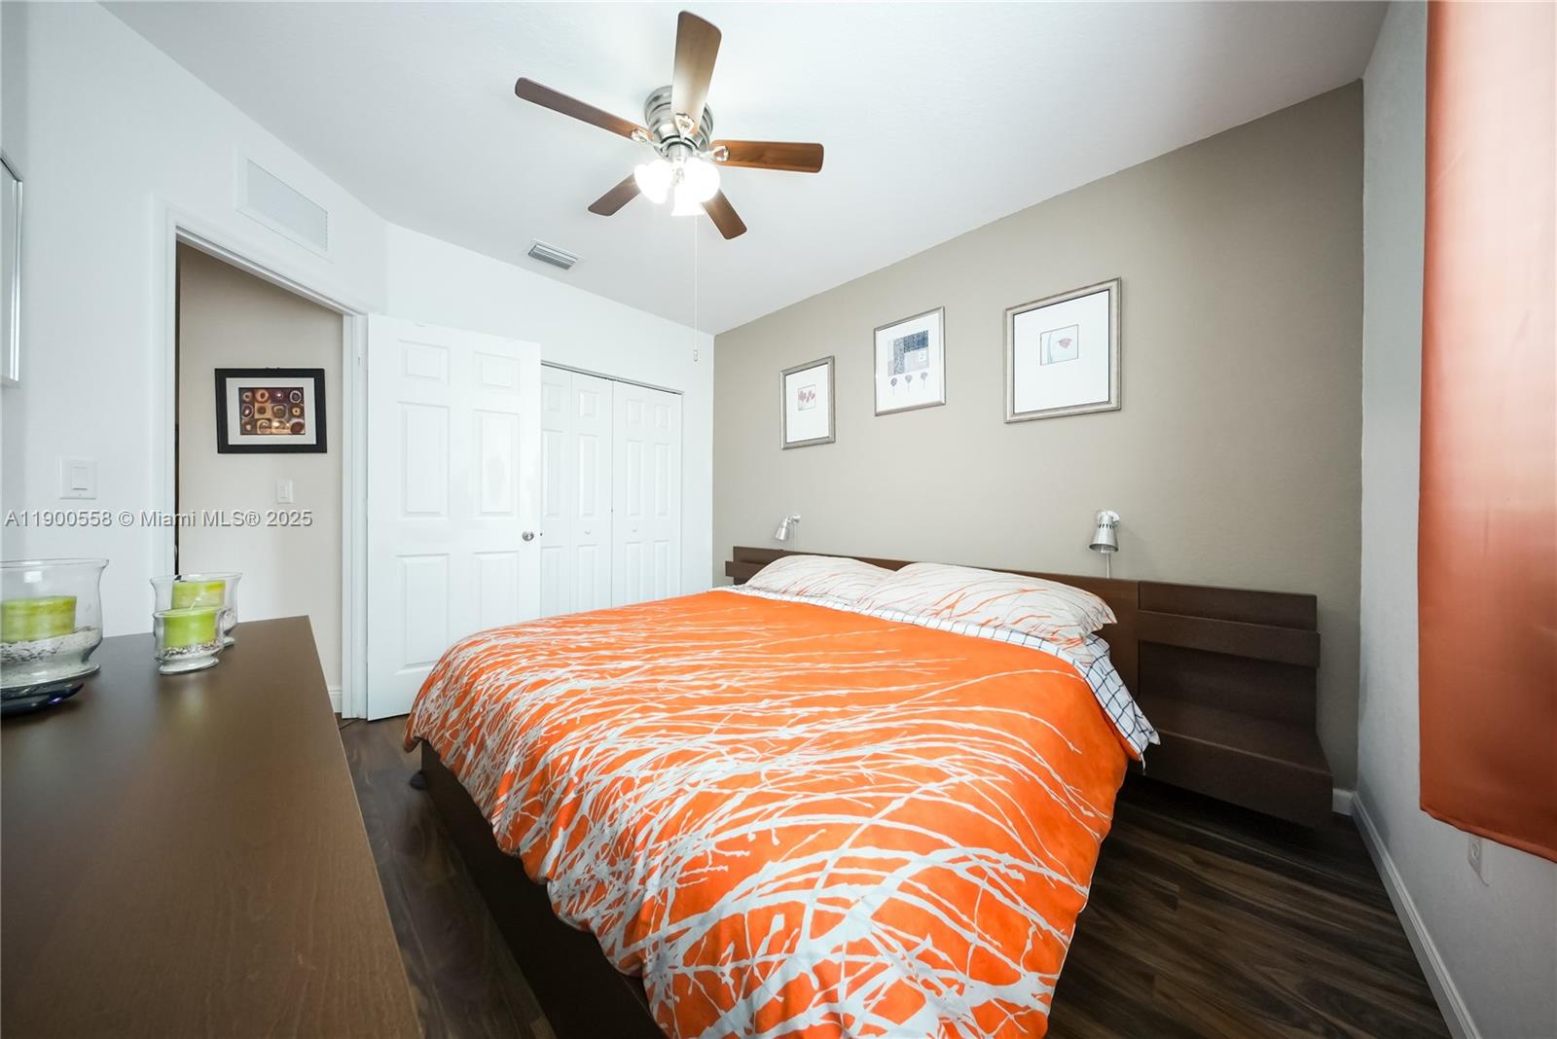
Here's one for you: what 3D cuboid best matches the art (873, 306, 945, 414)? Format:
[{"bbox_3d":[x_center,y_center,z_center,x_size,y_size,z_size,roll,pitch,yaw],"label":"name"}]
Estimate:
[{"bbox_3d":[0.776,-0.929,2.587,0.440,0.552,0.025,1,0,40],"label":"art"}]

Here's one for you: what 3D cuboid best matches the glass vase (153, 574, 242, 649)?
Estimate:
[{"bbox_3d":[-1.200,0.185,0.896,0.115,0.133,0.115,0,0,0],"label":"glass vase"}]

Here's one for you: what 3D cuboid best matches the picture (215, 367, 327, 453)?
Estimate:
[{"bbox_3d":[-2.633,-0.562,2.250,0.562,0.437,0.025,0,0,-1],"label":"picture"}]

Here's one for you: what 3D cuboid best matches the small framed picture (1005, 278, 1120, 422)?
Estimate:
[{"bbox_3d":[1.357,-0.788,2.092,0.465,0.588,0.028,1,0,40],"label":"small framed picture"}]

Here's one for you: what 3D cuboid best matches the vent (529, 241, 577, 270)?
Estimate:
[{"bbox_3d":[-1.346,-1.562,2.575,0.165,0.020,0.250,1,0,45],"label":"vent"}]

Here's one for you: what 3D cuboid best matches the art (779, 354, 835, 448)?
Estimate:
[{"bbox_3d":[0.202,-0.812,3.075,0.465,0.582,0.028,1,0,40],"label":"art"}]

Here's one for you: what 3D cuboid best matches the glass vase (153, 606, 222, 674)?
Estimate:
[{"bbox_3d":[-0.995,0.205,0.732,0.071,0.097,0.071,0,0,0],"label":"glass vase"}]

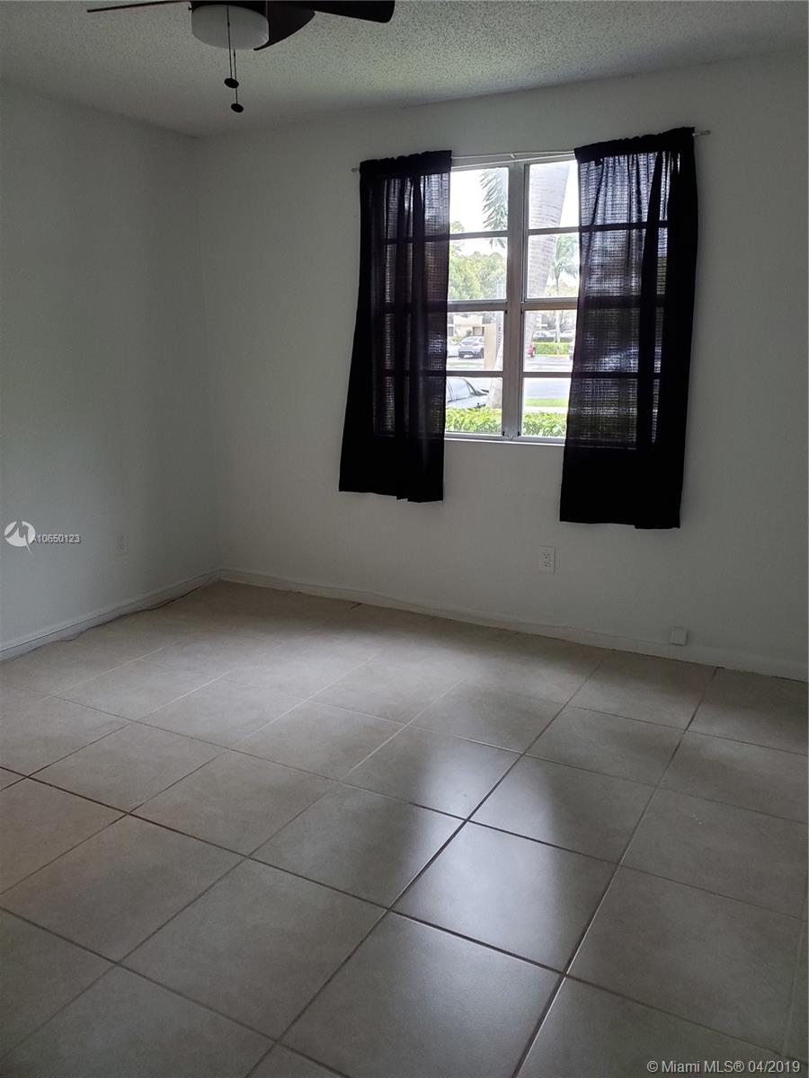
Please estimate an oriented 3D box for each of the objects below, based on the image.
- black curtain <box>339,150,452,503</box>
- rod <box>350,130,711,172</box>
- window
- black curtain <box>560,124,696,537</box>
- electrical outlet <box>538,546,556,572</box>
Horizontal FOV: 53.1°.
[{"bbox_3d":[-0.069,-0.987,3.946,0.635,1.620,0.090,7,15,27],"label":"black curtain"},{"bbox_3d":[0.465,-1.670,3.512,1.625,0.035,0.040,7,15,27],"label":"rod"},{"bbox_3d":[0.510,-1.067,3.710,1.430,1.237,0.100,7,15,27],"label":"window"},{"bbox_3d":[0.950,-0.839,3.436,0.533,1.614,0.090,7,15,27],"label":"black curtain"},{"bbox_3d":[0.676,0.099,3.856,0.076,0.122,0.010,7,15,27],"label":"electrical outlet"}]

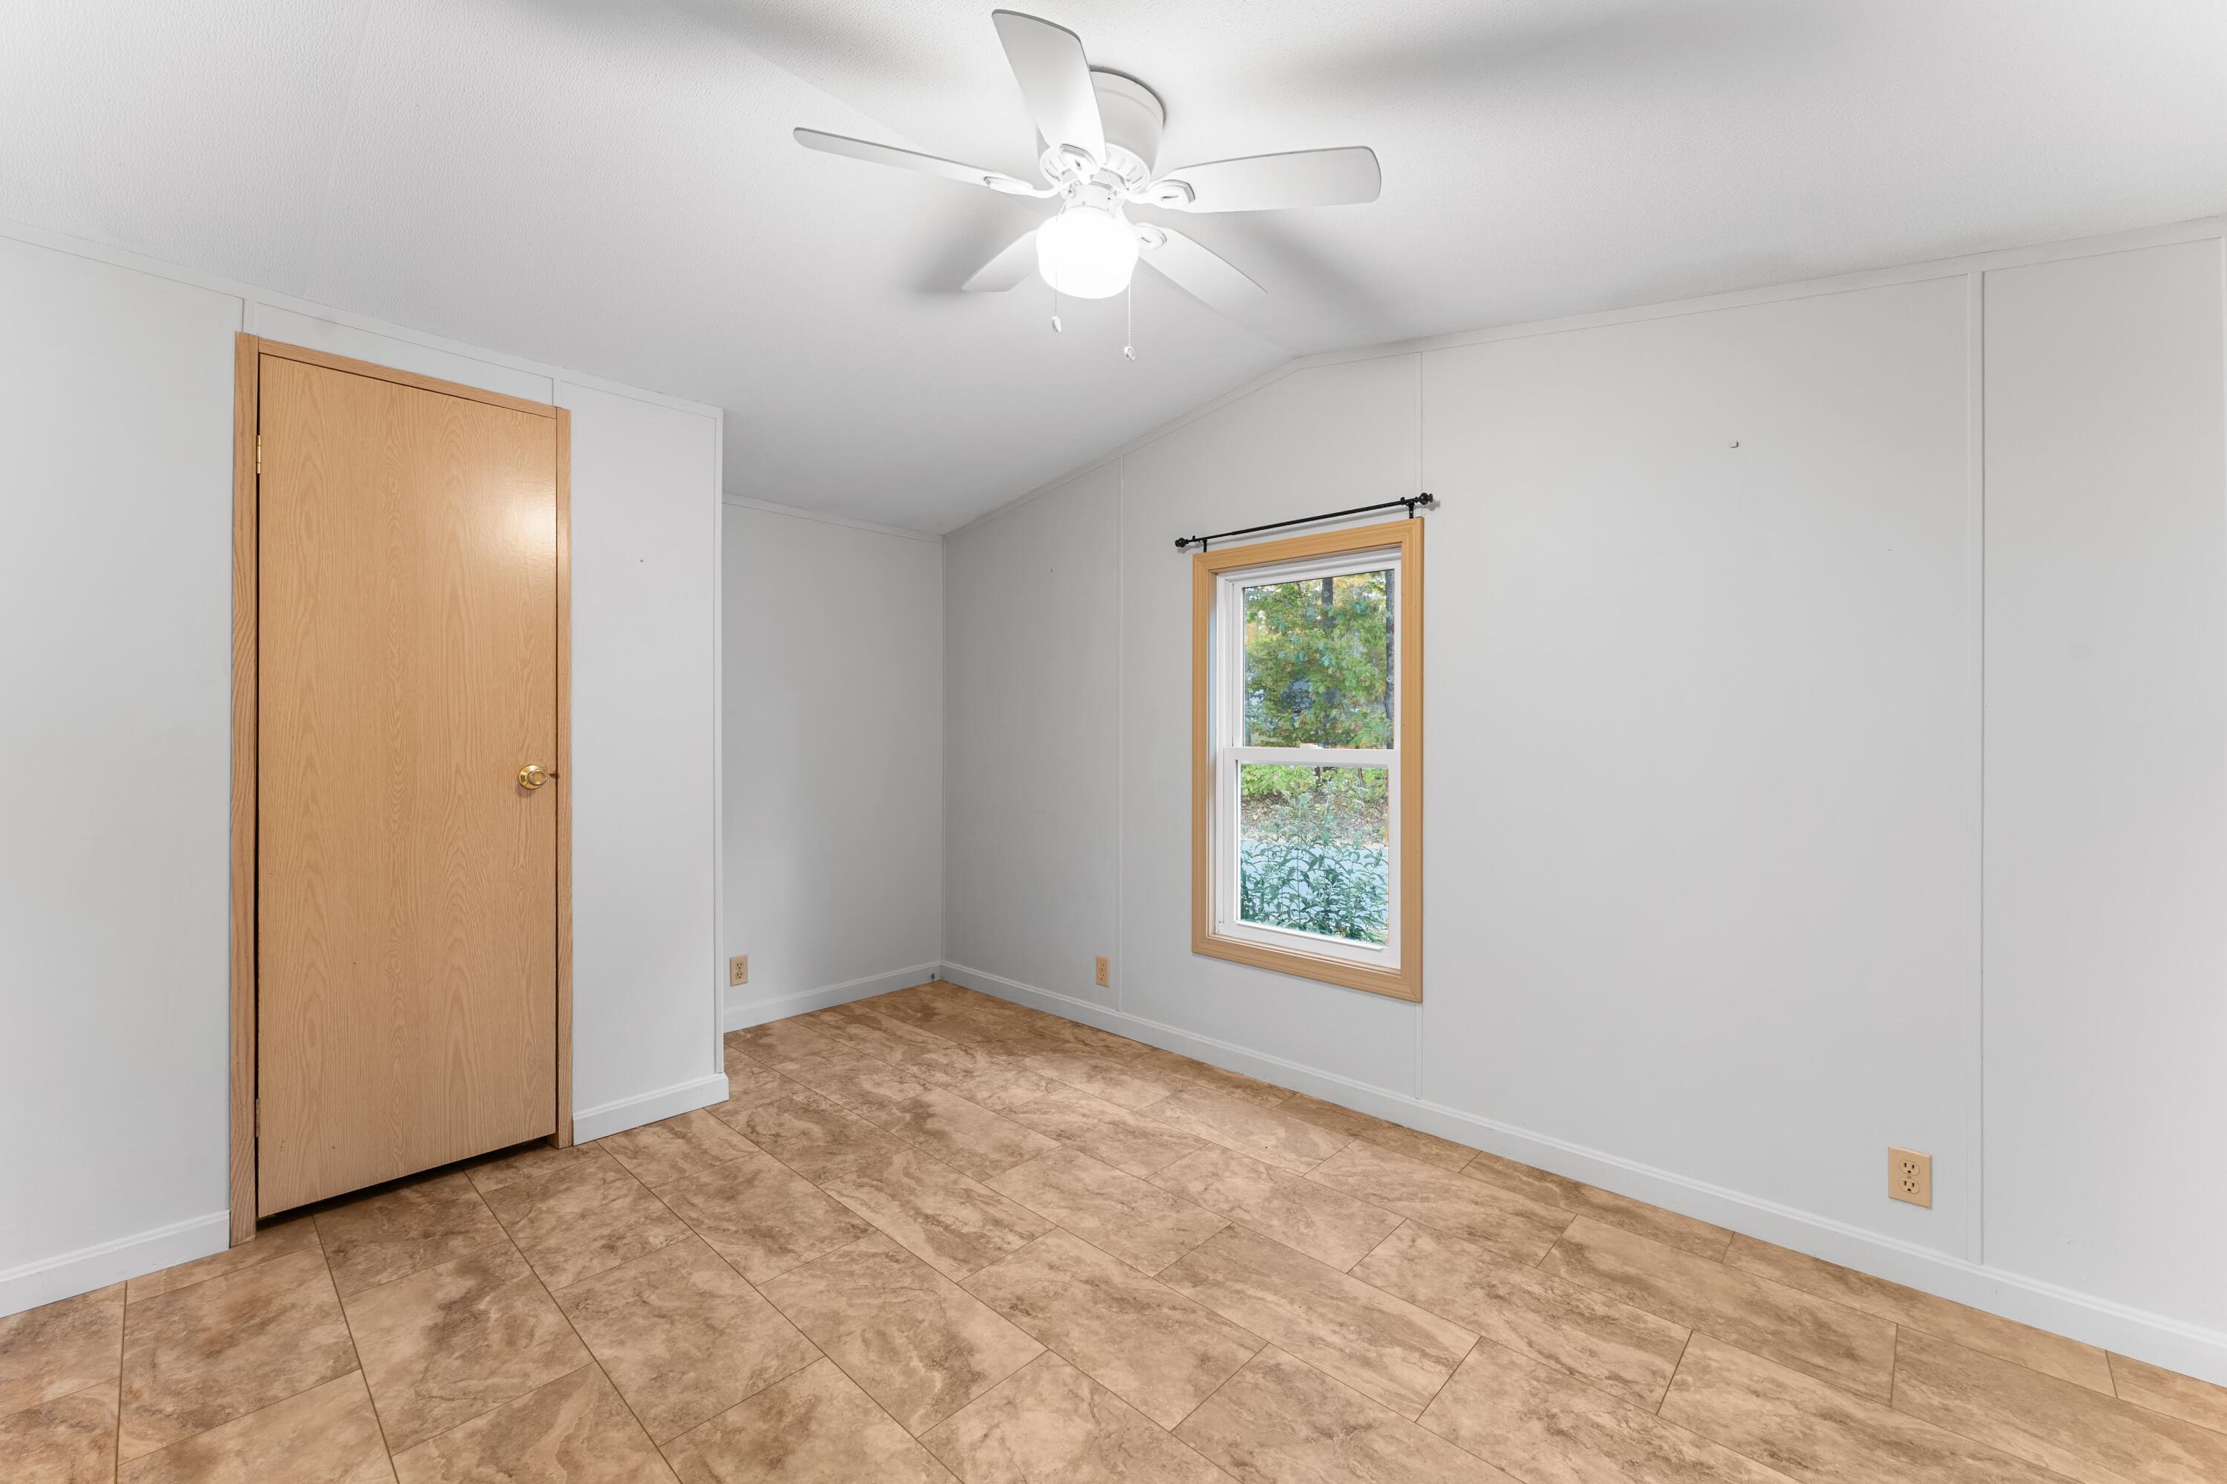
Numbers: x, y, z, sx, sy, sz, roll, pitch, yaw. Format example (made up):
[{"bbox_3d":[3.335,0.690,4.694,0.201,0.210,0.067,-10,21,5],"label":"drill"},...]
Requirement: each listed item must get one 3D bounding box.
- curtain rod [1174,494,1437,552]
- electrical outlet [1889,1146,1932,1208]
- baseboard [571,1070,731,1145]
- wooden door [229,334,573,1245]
[{"bbox_3d":[0.609,-0.720,2.915,0.977,0.055,0.085,0,0,43],"label":"curtain rod"},{"bbox_3d":[1.741,0.950,1.891,0.069,0.113,0.009,0,0,43],"label":"electrical outlet"},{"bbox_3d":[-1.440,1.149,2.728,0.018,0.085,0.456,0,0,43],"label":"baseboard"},{"bbox_3d":[-1.854,0.110,2.314,0.070,2.161,0.701,0,0,43],"label":"wooden door"}]

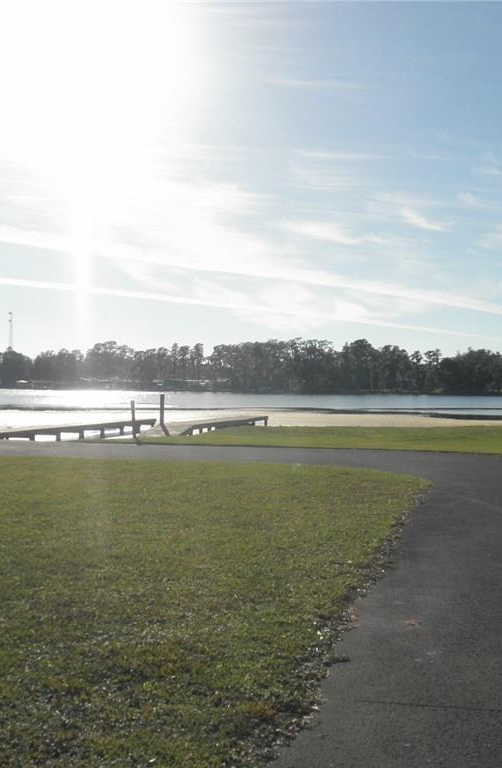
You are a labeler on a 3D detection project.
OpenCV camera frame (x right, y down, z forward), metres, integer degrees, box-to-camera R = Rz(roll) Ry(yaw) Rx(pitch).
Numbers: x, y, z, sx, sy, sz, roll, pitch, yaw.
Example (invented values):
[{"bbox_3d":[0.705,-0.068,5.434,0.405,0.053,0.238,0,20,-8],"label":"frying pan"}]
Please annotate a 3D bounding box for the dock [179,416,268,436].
[{"bbox_3d":[-1.500,1.750,33.000,1.800,0.600,11.300,1,0,16],"label":"dock"}]

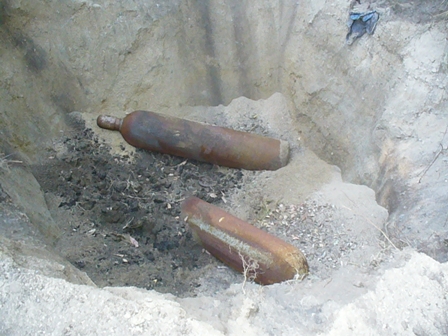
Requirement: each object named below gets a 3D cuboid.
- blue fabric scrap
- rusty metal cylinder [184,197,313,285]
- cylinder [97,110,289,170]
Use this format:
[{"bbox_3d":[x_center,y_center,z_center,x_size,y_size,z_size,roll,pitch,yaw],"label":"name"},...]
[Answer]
[{"bbox_3d":[0.902,-0.914,3.120,0.180,0.190,0.100,20,44,23],"label":"blue fabric scrap"},{"bbox_3d":[0.011,0.386,2.728,0.240,0.240,1.180,-24,23,-26],"label":"rusty metal cylinder"},{"bbox_3d":[-0.155,-0.188,2.975,1.270,0.240,0.240,8,38,-15],"label":"cylinder"}]

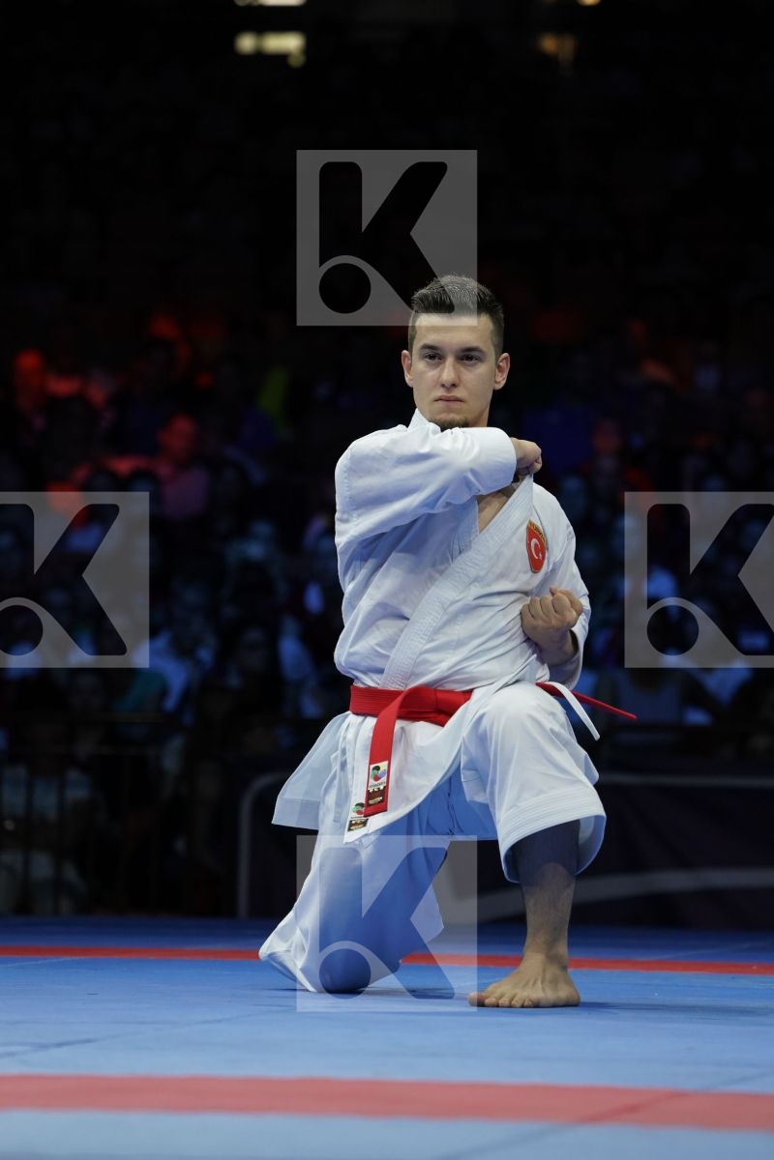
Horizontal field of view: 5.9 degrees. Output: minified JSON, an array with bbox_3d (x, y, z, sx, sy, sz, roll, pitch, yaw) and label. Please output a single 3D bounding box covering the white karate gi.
[{"bbox_3d":[0.081,0.217,13.150,0.600,1.030,0.780,1,-1,-2],"label":"white karate gi"}]

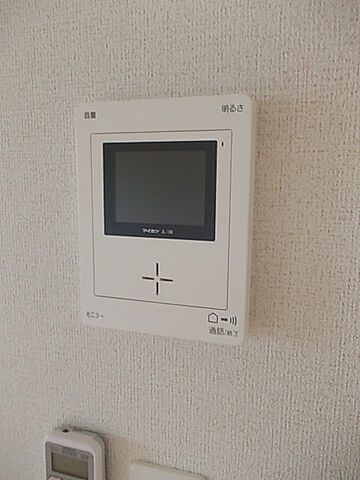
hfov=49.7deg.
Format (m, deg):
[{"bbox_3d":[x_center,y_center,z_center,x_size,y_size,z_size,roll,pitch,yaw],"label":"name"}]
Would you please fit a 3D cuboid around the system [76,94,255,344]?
[{"bbox_3d":[-0.013,-0.015,0.296,0.132,0.173,0.023,3,9,17],"label":"system"}]

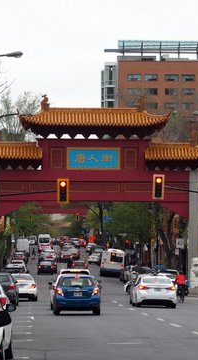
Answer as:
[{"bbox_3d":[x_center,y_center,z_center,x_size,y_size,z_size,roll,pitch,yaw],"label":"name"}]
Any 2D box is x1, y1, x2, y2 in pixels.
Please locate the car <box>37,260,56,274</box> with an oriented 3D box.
[{"bbox_3d":[-5.920,9.720,207.500,1.790,1.500,4.500,0,-3,-1],"label":"car"}]

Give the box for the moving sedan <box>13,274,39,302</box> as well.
[{"bbox_3d":[-4.250,5.755,100.800,1.820,1.450,4.650,0,-3,-2],"label":"moving sedan"}]

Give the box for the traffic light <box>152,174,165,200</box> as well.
[{"bbox_3d":[3.039,0.374,94.500,0.580,1.270,0.320,0,-3,-2],"label":"traffic light"}]

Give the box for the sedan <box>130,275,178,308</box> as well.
[{"bbox_3d":[2.360,4.860,82.300,1.780,1.440,4.550,0,-3,-2],"label":"sedan"}]

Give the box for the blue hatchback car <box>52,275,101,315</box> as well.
[{"bbox_3d":[-0.837,4.285,70.547,1.700,1.510,3.900,0,-3,-2],"label":"blue hatchback car"}]

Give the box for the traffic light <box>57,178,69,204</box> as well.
[{"bbox_3d":[-1.792,0.586,94.500,0.580,1.270,0.320,0,-3,-2],"label":"traffic light"}]

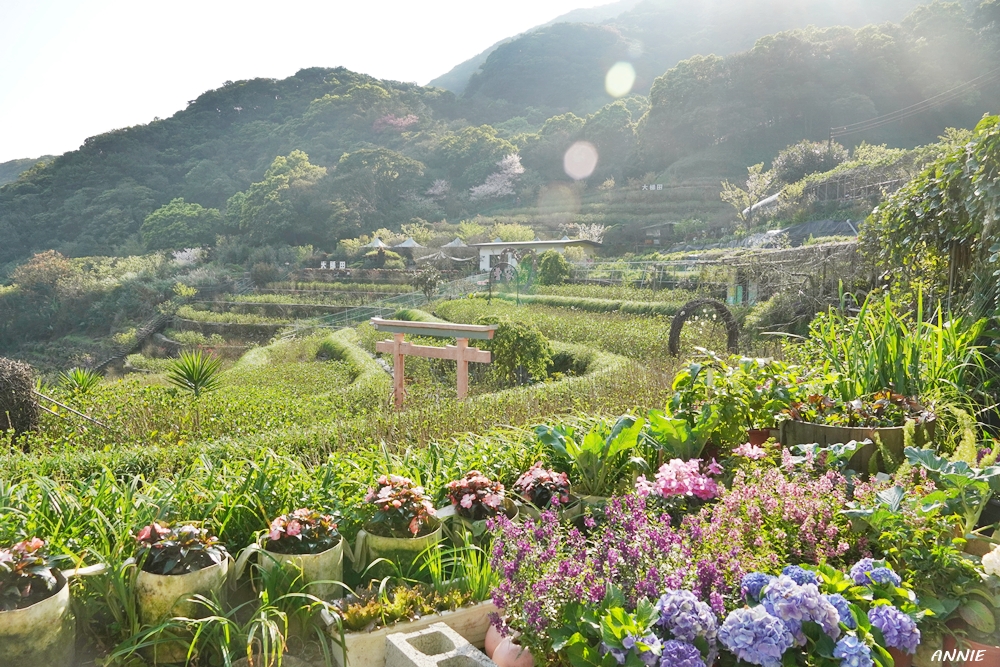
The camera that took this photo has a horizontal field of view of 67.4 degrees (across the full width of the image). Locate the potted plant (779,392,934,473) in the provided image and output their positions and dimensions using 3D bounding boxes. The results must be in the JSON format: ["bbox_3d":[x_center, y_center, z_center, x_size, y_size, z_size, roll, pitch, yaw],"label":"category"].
[{"bbox_3d":[1.668,0.548,3.500,0.720,0.540,0.700,1,3,26],"label":"potted plant"}]

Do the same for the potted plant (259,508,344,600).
[{"bbox_3d":[-0.736,0.845,2.786,0.310,0.390,0.310,0,4,0],"label":"potted plant"}]

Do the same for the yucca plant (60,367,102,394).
[{"bbox_3d":[-10.905,1.248,19.500,1.150,0.820,1.100,0,4,0],"label":"yucca plant"}]

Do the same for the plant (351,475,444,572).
[{"bbox_3d":[-0.382,0.772,2.850,0.330,0.460,0.330,0,3,-8],"label":"plant"}]

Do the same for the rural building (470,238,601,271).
[{"bbox_3d":[3.600,-7.277,70.700,11.800,2.900,5.400,3,5,37],"label":"rural building"}]

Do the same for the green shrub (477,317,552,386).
[{"bbox_3d":[0.396,0.519,20.500,2.050,1.950,2.000,0,3,1],"label":"green shrub"}]

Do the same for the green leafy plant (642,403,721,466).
[{"bbox_3d":[0.932,0.523,3.850,0.400,0.350,0.400,1,3,14],"label":"green leafy plant"}]

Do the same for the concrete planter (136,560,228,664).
[{"bbox_3d":[-1.138,0.951,2.691,0.310,0.310,0.310,0,4,0],"label":"concrete planter"}]

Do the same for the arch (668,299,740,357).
[{"bbox_3d":[6.104,-0.075,22.500,2.150,1.980,0.360,1,3,15],"label":"arch"}]

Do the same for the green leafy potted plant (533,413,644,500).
[{"bbox_3d":[0.422,0.574,3.500,0.520,0.400,0.480,0,3,7],"label":"green leafy potted plant"}]

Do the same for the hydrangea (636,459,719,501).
[{"bbox_3d":[0.781,0.642,3.300,0.350,0.190,0.280,0,4,0],"label":"hydrangea"}]

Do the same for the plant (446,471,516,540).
[{"bbox_3d":[-0.074,0.829,3.384,0.310,0.420,0.310,0,4,0],"label":"plant"}]

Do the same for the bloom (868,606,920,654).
[{"bbox_3d":[0.999,0.752,1.900,0.130,0.120,0.130,2,3,28],"label":"bloom"}]

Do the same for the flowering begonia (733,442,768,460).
[{"bbox_3d":[1.224,0.574,3.650,0.170,0.100,0.140,0,4,0],"label":"flowering begonia"}]

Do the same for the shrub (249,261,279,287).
[{"bbox_3d":[-19.383,-4.877,62.000,2.400,2.000,2.200,-1,3,-17],"label":"shrub"}]

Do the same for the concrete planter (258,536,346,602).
[{"bbox_3d":[-0.709,0.881,2.680,0.310,0.300,0.310,-1,3,-15],"label":"concrete planter"}]

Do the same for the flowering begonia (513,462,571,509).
[{"bbox_3d":[0.198,0.714,3.500,0.270,0.210,0.260,0,4,0],"label":"flowering begonia"}]

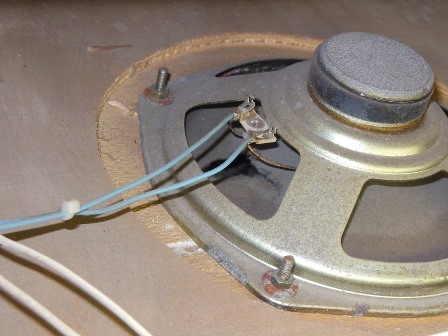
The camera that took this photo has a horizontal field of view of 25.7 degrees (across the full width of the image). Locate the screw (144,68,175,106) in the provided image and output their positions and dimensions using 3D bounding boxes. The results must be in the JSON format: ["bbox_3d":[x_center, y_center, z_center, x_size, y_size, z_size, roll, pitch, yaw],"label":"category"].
[{"bbox_3d":[-0.026,-0.035,0.414,0.013,0.014,0.013,15,39,0],"label":"screw"}]

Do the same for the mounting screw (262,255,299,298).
[{"bbox_3d":[0.021,0.036,0.344,0.013,0.014,0.013,15,39,0],"label":"mounting screw"}]

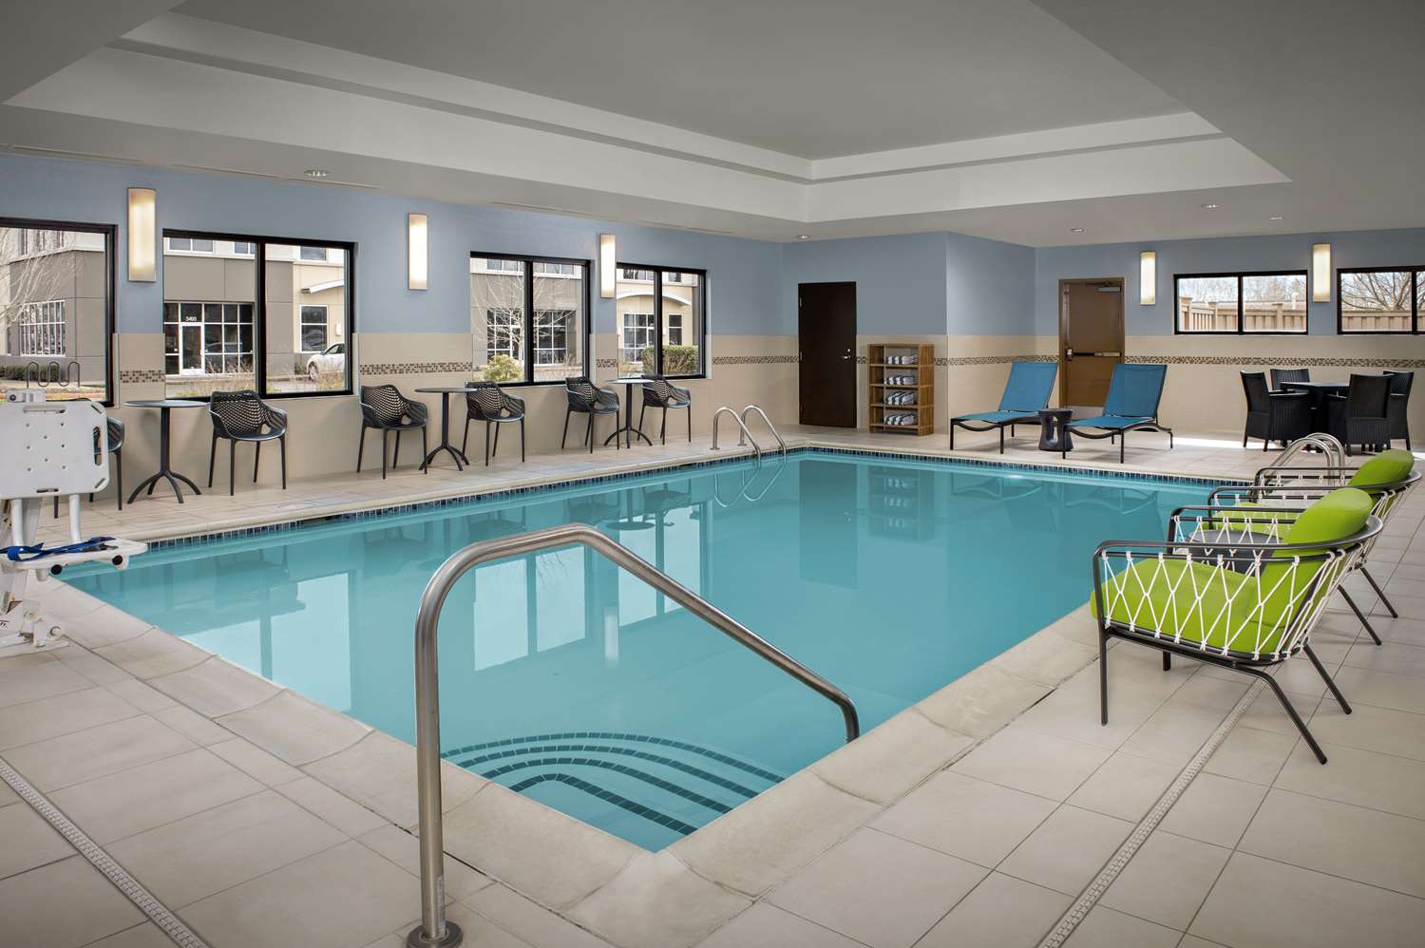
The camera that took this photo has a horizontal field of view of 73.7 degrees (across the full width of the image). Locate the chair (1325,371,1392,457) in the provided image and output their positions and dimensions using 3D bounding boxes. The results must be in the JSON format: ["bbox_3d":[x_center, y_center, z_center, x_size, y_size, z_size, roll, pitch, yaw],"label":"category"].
[{"bbox_3d":[7.197,-0.660,10.582,0.520,0.880,0.590,1,7,6],"label":"chair"}]

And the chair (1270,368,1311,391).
[{"bbox_3d":[7.406,-0.869,11.948,0.520,0.880,0.590,0,7,3],"label":"chair"}]

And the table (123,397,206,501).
[{"bbox_3d":[-4.295,-0.188,7.454,0.610,0.755,0.610,5,7,41],"label":"table"}]

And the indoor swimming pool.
[{"bbox_3d":[0.600,0.916,6.946,4.850,1.200,7.850,7,11,40],"label":"indoor swimming pool"}]

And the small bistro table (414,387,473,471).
[{"bbox_3d":[-2.590,-0.436,9.200,0.620,0.745,0.620,5,7,41],"label":"small bistro table"}]

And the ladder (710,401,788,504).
[{"bbox_3d":[0.448,-0.190,11.206,0.740,1.220,0.550,6,9,40],"label":"ladder"}]

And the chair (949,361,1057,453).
[{"bbox_3d":[3.455,-0.804,11.090,0.640,0.940,1.790,5,7,40],"label":"chair"}]

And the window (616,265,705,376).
[{"bbox_3d":[-0.675,-1.952,12.409,0.120,1.450,1.760,6,9,40],"label":"window"}]

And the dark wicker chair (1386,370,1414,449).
[{"bbox_3d":[7.450,-0.729,10.800,0.620,0.870,0.570,0,5,0],"label":"dark wicker chair"}]

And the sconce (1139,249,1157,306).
[{"bbox_3d":[5.789,-2.600,12.637,0.200,0.725,0.100,4,7,37],"label":"sconce"}]

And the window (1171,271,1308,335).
[{"bbox_3d":[7.118,-2.311,12.800,1.580,0.840,0.100,5,7,40],"label":"window"}]

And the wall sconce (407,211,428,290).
[{"bbox_3d":[-2.889,-2.186,9.320,0.100,0.760,0.190,5,7,41],"label":"wall sconce"}]

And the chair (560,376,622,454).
[{"bbox_3d":[-1.375,-0.679,10.650,0.580,0.810,0.540,5,7,43],"label":"chair"}]

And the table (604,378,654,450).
[{"bbox_3d":[-0.970,-0.698,11.000,0.610,0.745,0.610,0,5,0],"label":"table"}]

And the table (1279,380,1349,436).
[{"bbox_3d":[6.702,-0.611,10.423,0.730,0.740,0.730,0,6,5],"label":"table"}]

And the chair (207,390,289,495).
[{"bbox_3d":[-3.888,-0.270,7.945,0.590,0.810,0.550,5,8,44],"label":"chair"}]

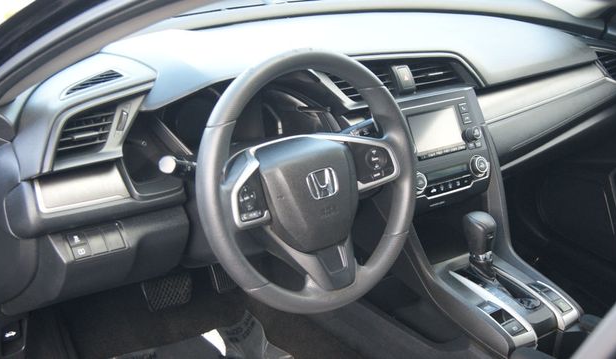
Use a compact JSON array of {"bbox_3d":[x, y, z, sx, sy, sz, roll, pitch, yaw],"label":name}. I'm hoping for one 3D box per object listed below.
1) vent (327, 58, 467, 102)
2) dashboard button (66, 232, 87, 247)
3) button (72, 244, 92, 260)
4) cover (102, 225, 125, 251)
[{"bbox_3d":[0.173,-0.184,1.416,0.280,0.062,0.045,-12,5,-27],"label":"vent"},{"bbox_3d":[-0.317,0.083,1.047,0.024,0.017,0.012,-13,-8,-28],"label":"dashboard button"},{"bbox_3d":[-0.310,0.100,1.046,0.024,0.017,0.012,-13,-8,-28],"label":"button"},{"bbox_3d":[-0.273,0.083,1.069,0.024,0.034,0.012,-13,-8,-28],"label":"cover"}]

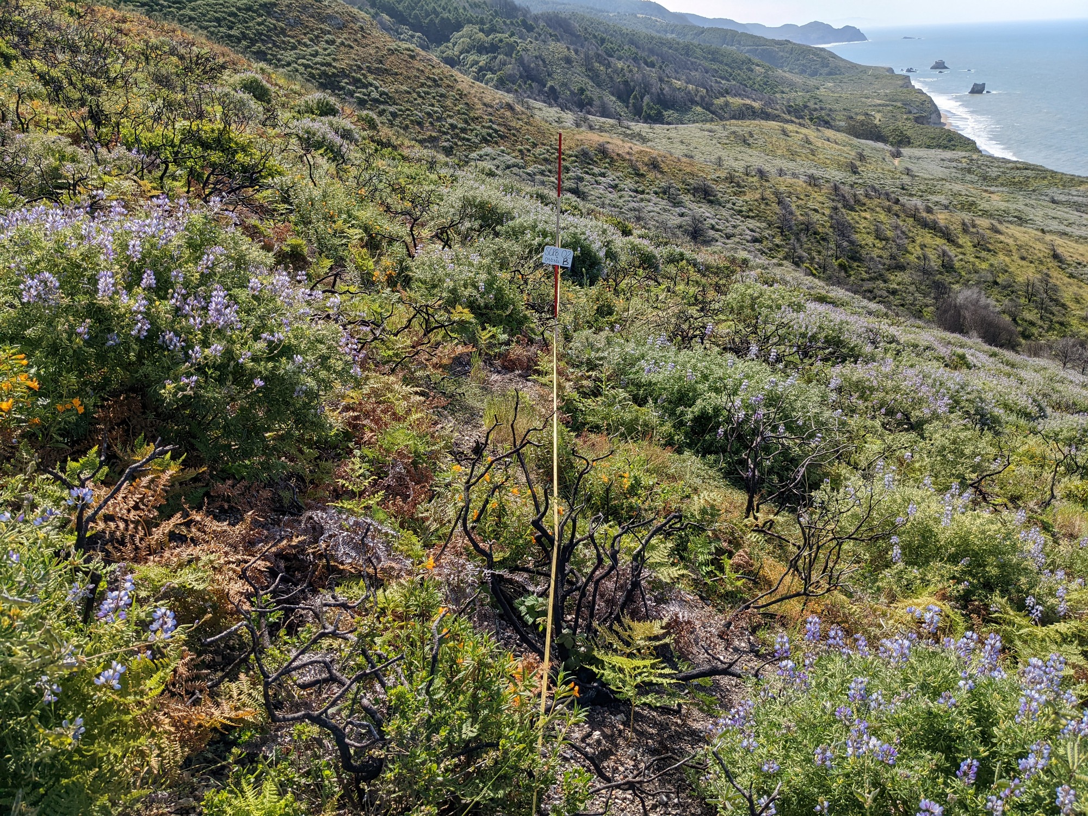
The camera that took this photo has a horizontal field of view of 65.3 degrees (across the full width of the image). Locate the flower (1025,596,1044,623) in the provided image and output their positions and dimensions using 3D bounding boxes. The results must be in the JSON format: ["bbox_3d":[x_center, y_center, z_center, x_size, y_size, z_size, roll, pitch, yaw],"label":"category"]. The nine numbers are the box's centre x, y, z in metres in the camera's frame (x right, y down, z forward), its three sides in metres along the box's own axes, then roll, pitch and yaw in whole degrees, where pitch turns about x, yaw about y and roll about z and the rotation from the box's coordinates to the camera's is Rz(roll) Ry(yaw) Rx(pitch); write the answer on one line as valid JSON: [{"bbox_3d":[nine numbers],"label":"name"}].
[{"bbox_3d":[1.820,0.748,3.150,0.062,0.095,0.060,4,23,31],"label":"flower"}]

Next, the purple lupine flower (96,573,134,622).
[{"bbox_3d":[-0.732,0.323,1.450,0.058,0.080,0.055,0,19,-27],"label":"purple lupine flower"}]

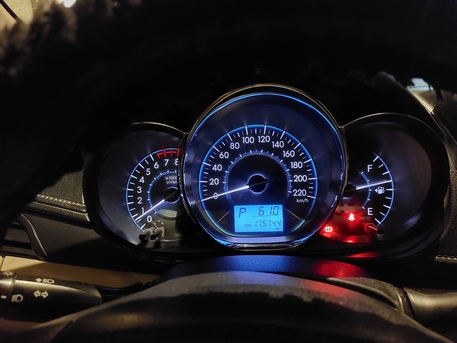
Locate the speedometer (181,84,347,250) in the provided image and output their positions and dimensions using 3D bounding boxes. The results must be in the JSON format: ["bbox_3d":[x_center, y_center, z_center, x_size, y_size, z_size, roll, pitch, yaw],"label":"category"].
[{"bbox_3d":[0.032,-0.003,0.315,0.149,0.149,0.040,-2,-1,1],"label":"speedometer"}]

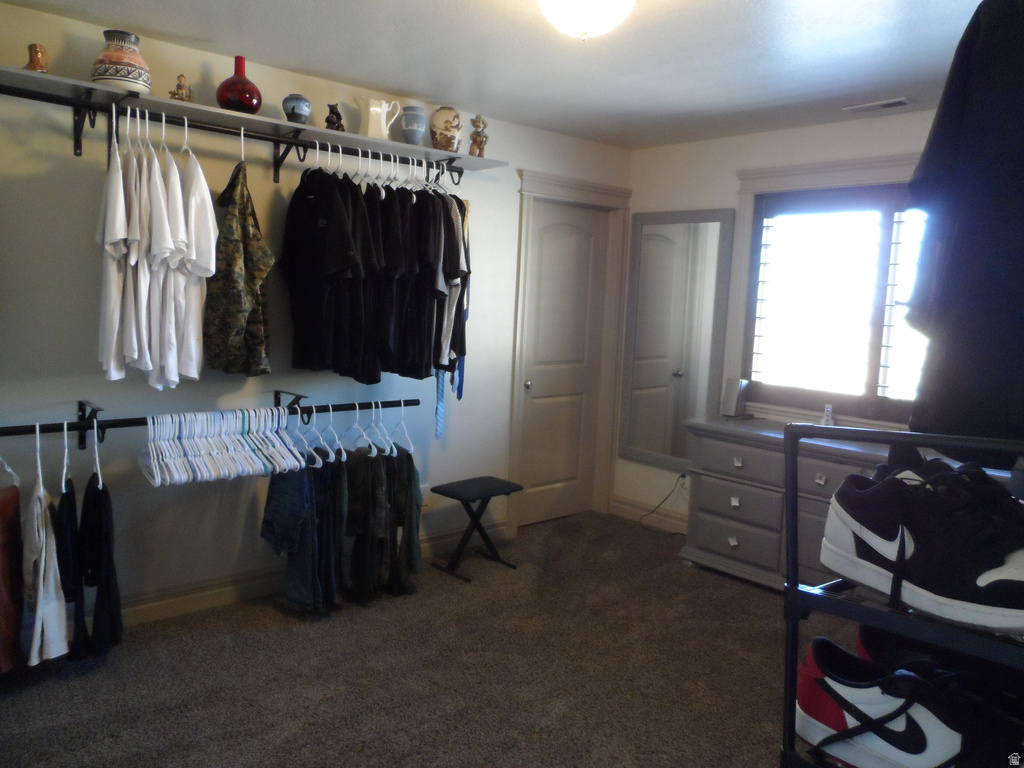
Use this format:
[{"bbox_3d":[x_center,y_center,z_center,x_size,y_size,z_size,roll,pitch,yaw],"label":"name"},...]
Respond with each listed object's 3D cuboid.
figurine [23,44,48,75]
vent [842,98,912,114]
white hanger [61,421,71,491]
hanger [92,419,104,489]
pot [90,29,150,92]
[{"bbox_3d":[-1.636,-1.104,2.433,0.065,0.113,0.092,7,9,35],"label":"figurine"},{"bbox_3d":[1.756,-1.327,3.419,0.120,0.018,0.300,-4,10,-40],"label":"vent"},{"bbox_3d":[-1.621,0.252,2.582,0.012,0.240,0.420,-2,9,-30],"label":"white hanger"},{"bbox_3d":[-1.546,0.248,2.647,0.012,0.240,0.420,-3,9,-32],"label":"hanger"},{"bbox_3d":[-1.452,-1.178,2.649,0.188,0.230,0.188,-4,10,-40],"label":"pot"}]

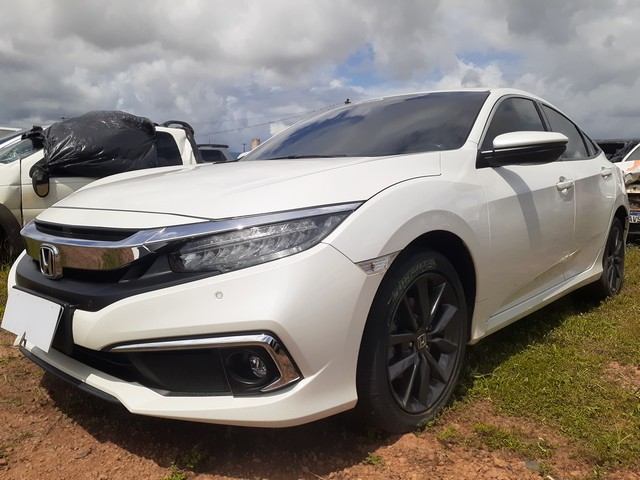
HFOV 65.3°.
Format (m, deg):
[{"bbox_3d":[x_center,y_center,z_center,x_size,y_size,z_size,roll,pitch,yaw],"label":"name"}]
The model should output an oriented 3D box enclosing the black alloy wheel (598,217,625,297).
[{"bbox_3d":[2.078,0.148,3.699,0.220,0.645,0.645,4,7,41],"label":"black alloy wheel"}]

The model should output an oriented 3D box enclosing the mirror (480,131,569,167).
[{"bbox_3d":[0.833,-0.367,2.036,0.250,0.150,0.220,4,7,41],"label":"mirror"}]

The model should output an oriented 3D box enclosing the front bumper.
[{"bbox_3d":[-0.690,0.212,1.763,1.770,0.470,0.590,4,7,41],"label":"front bumper"}]

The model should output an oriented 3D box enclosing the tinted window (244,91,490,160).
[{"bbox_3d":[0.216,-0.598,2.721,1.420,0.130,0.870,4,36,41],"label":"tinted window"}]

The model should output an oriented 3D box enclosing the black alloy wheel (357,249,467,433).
[{"bbox_3d":[0.276,0.328,1.696,0.220,0.645,0.645,4,7,43],"label":"black alloy wheel"}]

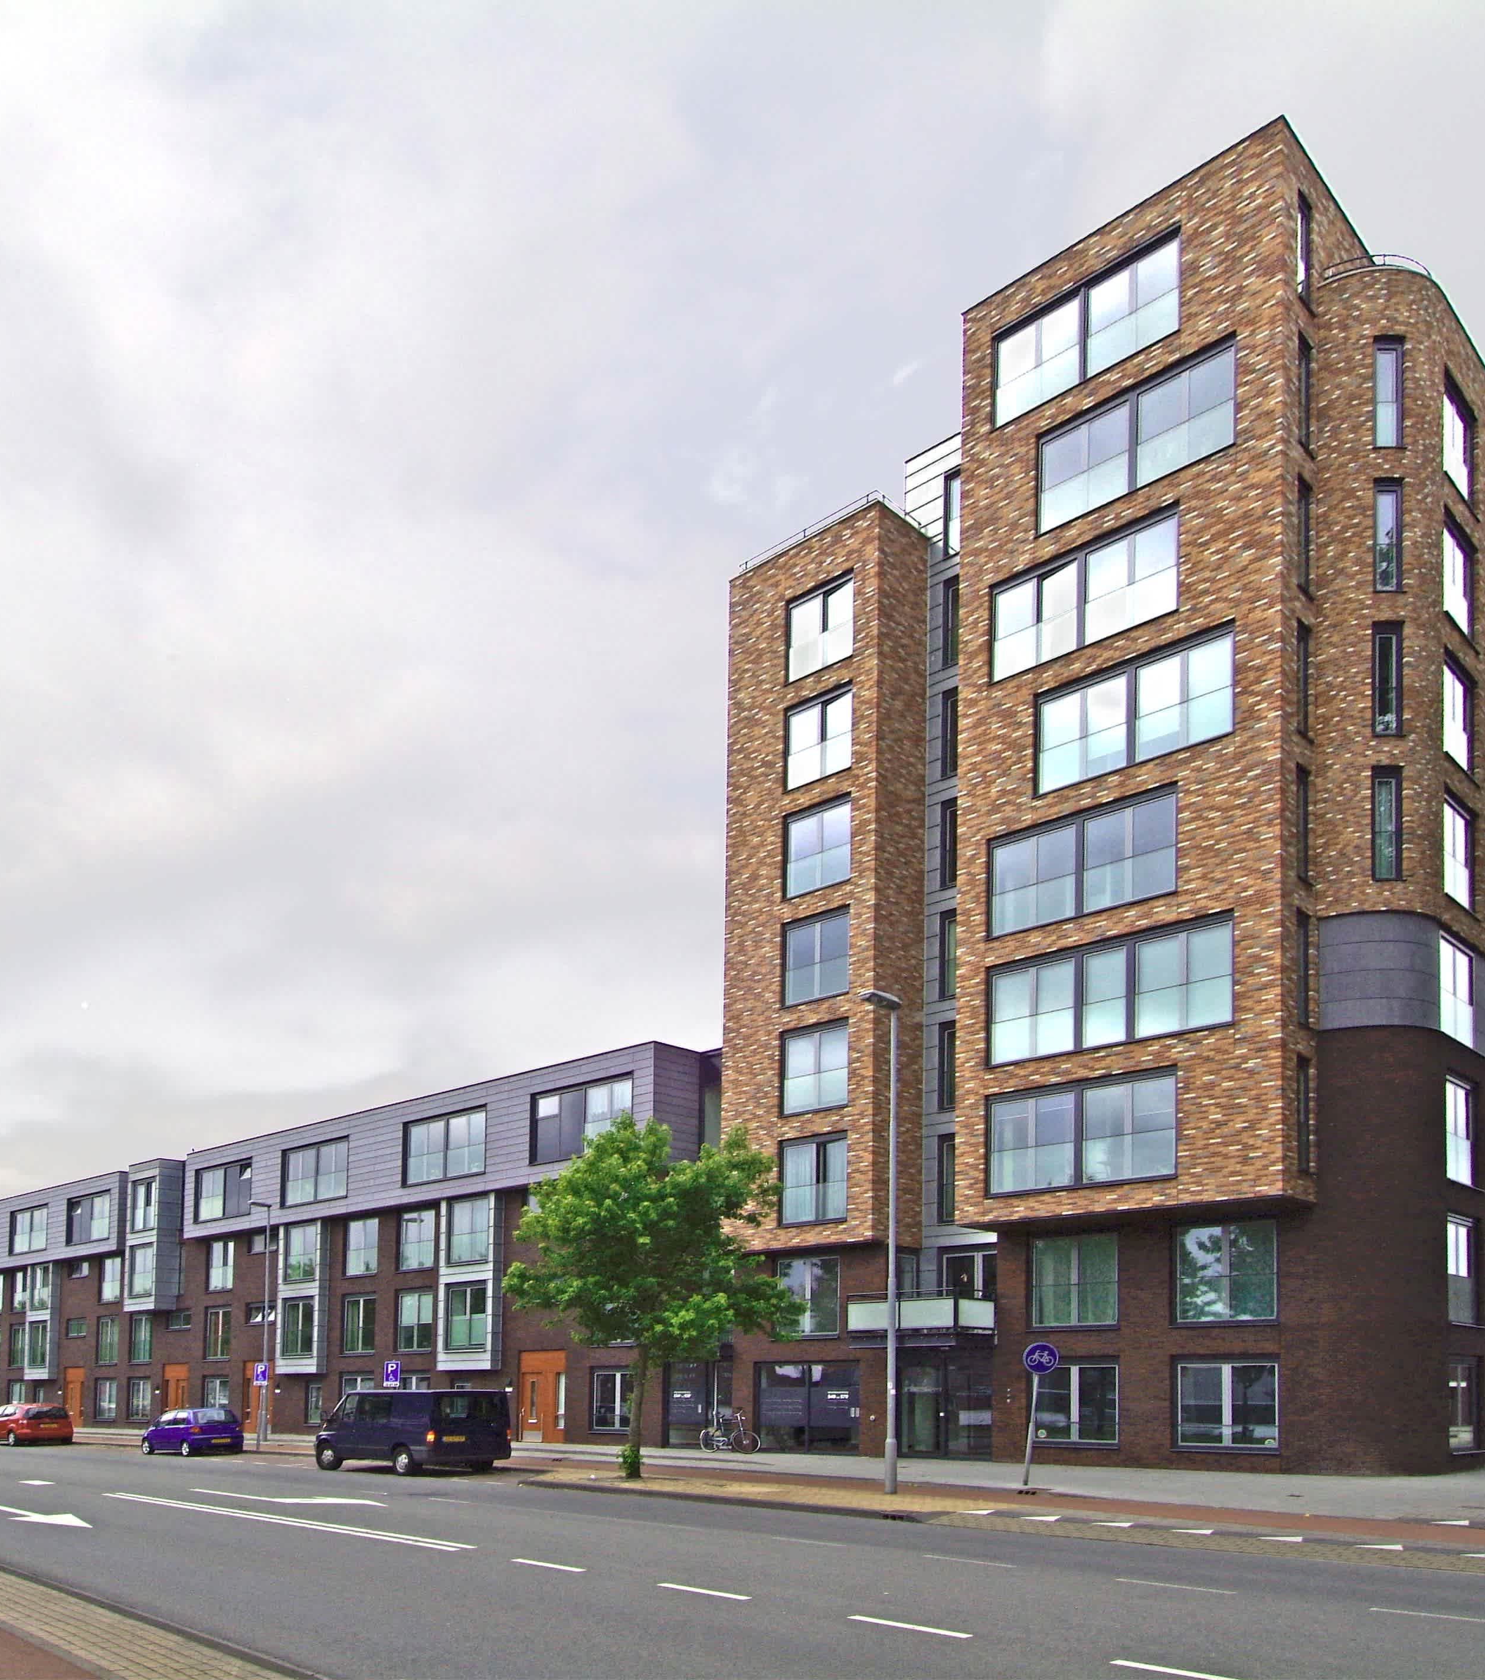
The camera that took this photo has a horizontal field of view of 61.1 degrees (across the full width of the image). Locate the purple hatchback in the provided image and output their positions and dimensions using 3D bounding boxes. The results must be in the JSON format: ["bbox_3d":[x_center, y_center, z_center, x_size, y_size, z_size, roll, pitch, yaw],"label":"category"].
[{"bbox_3d":[-16.650,17.771,37.800,3.500,1.480,1.500,-17,-27,39],"label":"purple hatchback"}]

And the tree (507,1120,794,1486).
[{"bbox_3d":[-1.982,10.119,27.600,6.300,7.600,6.100,0,-20,0],"label":"tree"}]

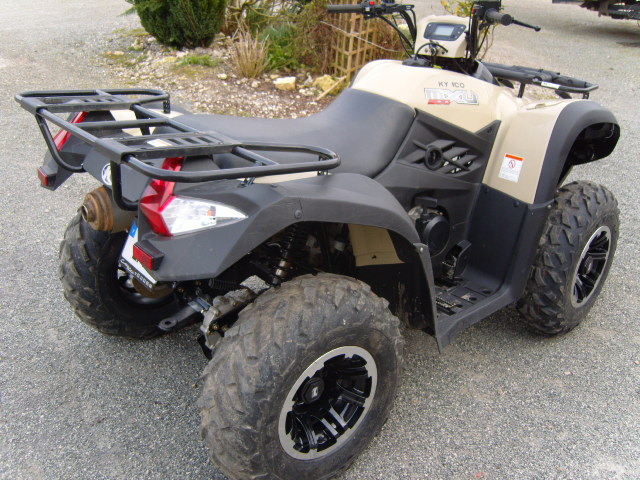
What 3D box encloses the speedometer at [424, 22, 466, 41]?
[{"bbox_3d":[0.455,-0.752,2.342,0.148,0.070,0.030,21,-7,37],"label":"speedometer"}]

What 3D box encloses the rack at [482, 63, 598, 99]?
[{"bbox_3d":[0.766,-0.670,2.661,0.340,0.080,0.800,-18,31,-35],"label":"rack"}]

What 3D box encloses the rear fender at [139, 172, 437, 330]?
[{"bbox_3d":[-0.042,0.092,1.755,0.890,0.605,0.310,-18,31,-35],"label":"rear fender"}]

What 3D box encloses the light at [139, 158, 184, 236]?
[{"bbox_3d":[-0.333,-0.104,1.479,0.130,0.145,0.140,-18,31,-35],"label":"light"}]

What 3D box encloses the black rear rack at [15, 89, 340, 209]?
[{"bbox_3d":[-0.434,-0.264,1.769,0.510,0.192,1.024,-18,31,-35],"label":"black rear rack"}]

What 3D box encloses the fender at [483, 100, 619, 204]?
[{"bbox_3d":[0.889,-0.356,2.385,0.670,0.340,0.310,-18,31,-35],"label":"fender"}]

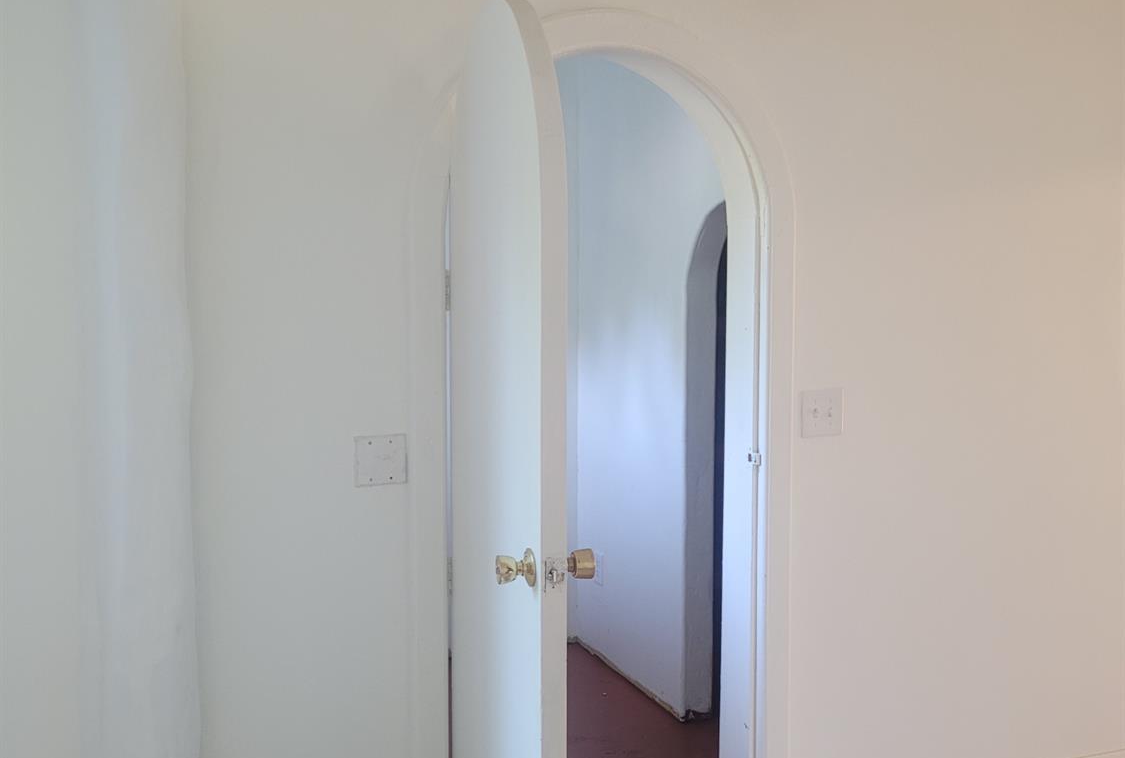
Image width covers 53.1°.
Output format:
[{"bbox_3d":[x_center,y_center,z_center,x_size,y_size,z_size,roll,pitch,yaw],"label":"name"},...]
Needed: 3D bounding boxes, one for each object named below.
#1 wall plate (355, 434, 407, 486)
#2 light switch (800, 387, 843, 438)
[{"bbox_3d":[-0.402,0.181,2.502,0.116,0.114,0.007,-2,5,-22],"label":"wall plate"},{"bbox_3d":[0.680,0.089,2.937,0.124,0.122,0.013,-2,5,-22],"label":"light switch"}]

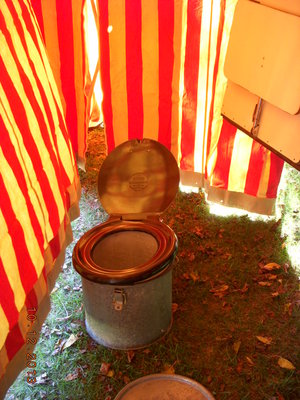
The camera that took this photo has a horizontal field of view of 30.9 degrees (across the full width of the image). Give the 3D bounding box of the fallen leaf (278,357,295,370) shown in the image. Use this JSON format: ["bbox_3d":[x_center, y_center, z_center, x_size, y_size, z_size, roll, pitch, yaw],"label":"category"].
[{"bbox_3d":[0.502,0.602,1.996,0.048,0.015,0.069,-21,33,-36],"label":"fallen leaf"}]

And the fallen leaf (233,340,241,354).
[{"bbox_3d":[0.310,0.523,1.926,0.023,0.013,0.060,9,32,15],"label":"fallen leaf"}]

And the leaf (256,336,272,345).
[{"bbox_3d":[0.412,0.505,1.955,0.057,0.013,0.026,20,37,30],"label":"leaf"}]

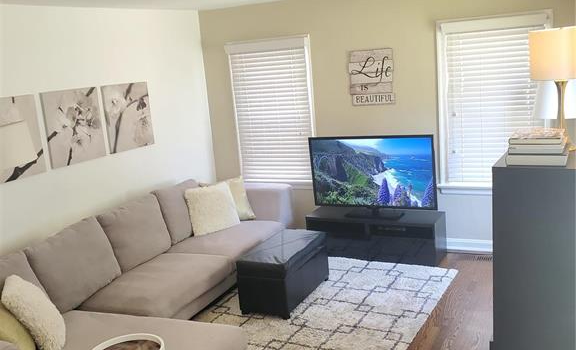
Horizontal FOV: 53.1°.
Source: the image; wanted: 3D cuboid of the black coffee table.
[{"bbox_3d":[-0.012,0.764,4.586,0.405,0.430,0.760,1,13,26],"label":"black coffee table"}]

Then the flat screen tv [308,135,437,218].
[{"bbox_3d":[0.775,0.015,5.264,1.160,0.740,0.200,1,13,26],"label":"flat screen tv"}]

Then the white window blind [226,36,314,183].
[{"bbox_3d":[-0.190,-0.624,5.835,0.880,1.430,0.080,2,14,29],"label":"white window blind"}]

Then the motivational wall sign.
[{"bbox_3d":[0.768,-0.891,5.264,0.440,0.520,0.025,2,14,29],"label":"motivational wall sign"}]

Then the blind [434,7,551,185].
[{"bbox_3d":[1.691,-0.585,4.784,0.860,1.400,0.080,2,14,29],"label":"blind"}]

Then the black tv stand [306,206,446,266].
[{"bbox_3d":[0.813,0.553,5.399,1.220,0.375,0.390,1,13,26],"label":"black tv stand"}]

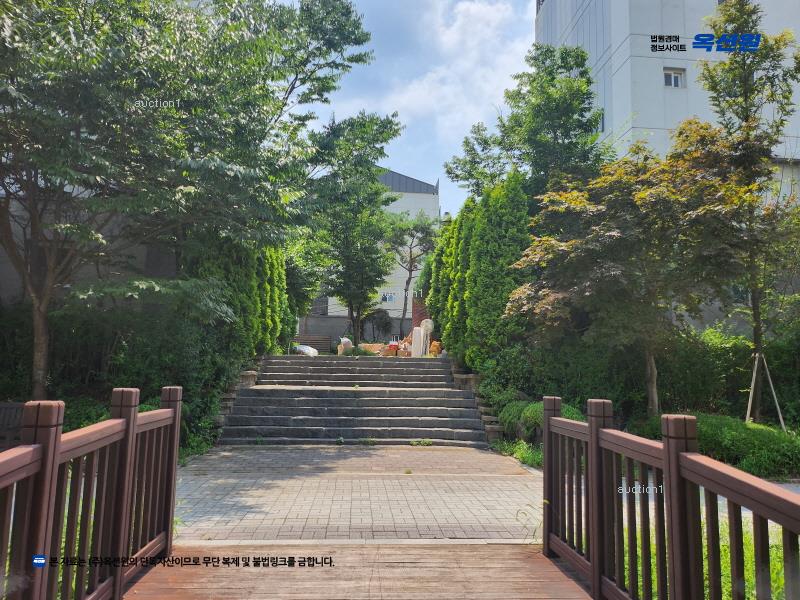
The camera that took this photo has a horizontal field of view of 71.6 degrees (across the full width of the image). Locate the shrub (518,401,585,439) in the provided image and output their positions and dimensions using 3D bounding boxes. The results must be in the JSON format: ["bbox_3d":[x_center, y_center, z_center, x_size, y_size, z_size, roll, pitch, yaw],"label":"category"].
[{"bbox_3d":[2.792,2.223,10.234,1.200,0.690,1.050,2,-6,-4],"label":"shrub"}]

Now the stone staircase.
[{"bbox_3d":[-0.930,1.940,11.650,4.800,1.480,3.750,1,-4,-2],"label":"stone staircase"}]

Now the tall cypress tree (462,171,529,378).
[{"bbox_3d":[2.457,-0.751,13.956,1.600,5.160,1.600,2,-6,-4],"label":"tall cypress tree"}]

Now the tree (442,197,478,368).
[{"bbox_3d":[1.941,-0.601,16.043,1.400,4.900,1.400,2,-6,-4],"label":"tree"}]

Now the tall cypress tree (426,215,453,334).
[{"bbox_3d":[1.577,-0.551,18.127,1.350,4.580,1.350,2,-6,-4],"label":"tall cypress tree"}]

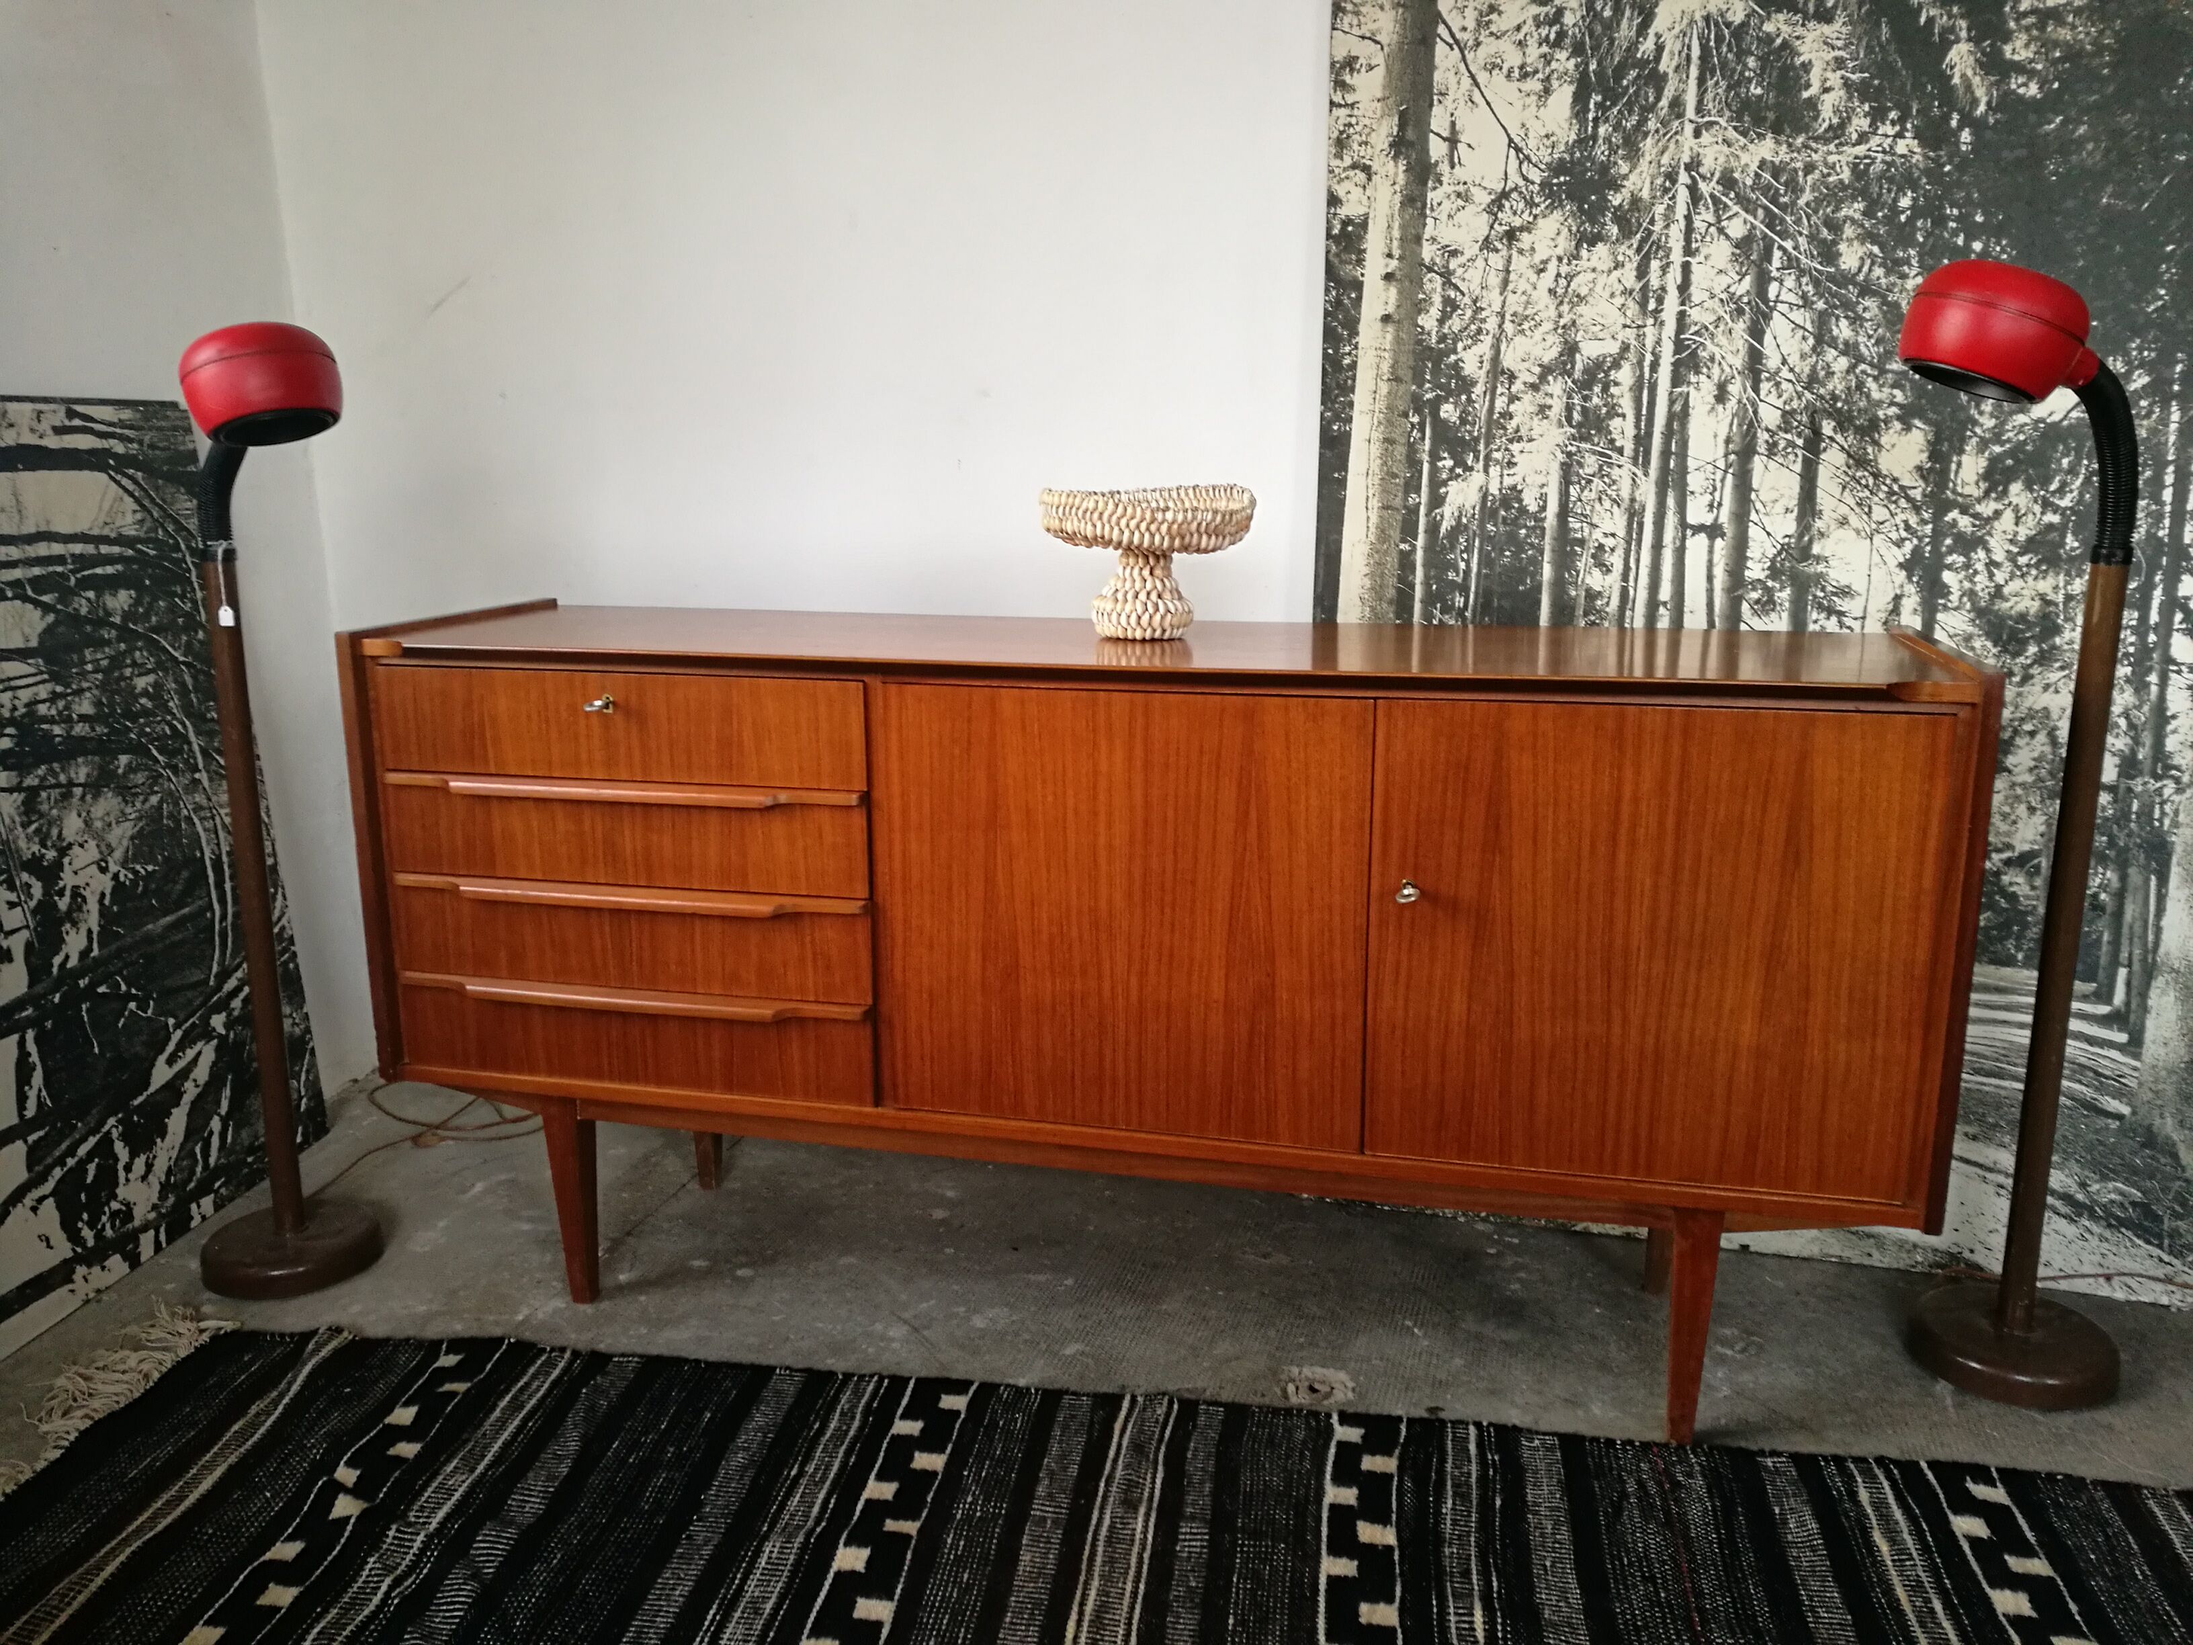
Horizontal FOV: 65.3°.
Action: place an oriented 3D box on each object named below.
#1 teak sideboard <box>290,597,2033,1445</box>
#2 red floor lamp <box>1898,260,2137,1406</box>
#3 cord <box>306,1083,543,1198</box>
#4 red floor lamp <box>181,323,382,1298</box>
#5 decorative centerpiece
[{"bbox_3d":[0.031,0.192,2.078,1.770,0.848,0.446,3,12,14],"label":"teak sideboard"},{"bbox_3d":[1.026,0.025,1.904,0.331,1.245,0.218,2,12,11],"label":"red floor lamp"},{"bbox_3d":[-1.064,0.485,2.699,0.410,0.022,0.500,3,12,14],"label":"cord"},{"bbox_3d":[-1.020,0.004,2.126,0.331,1.200,0.218,7,14,31],"label":"red floor lamp"},{"bbox_3d":[0.066,-0.309,2.029,0.258,0.175,0.250,3,12,14],"label":"decorative centerpiece"}]

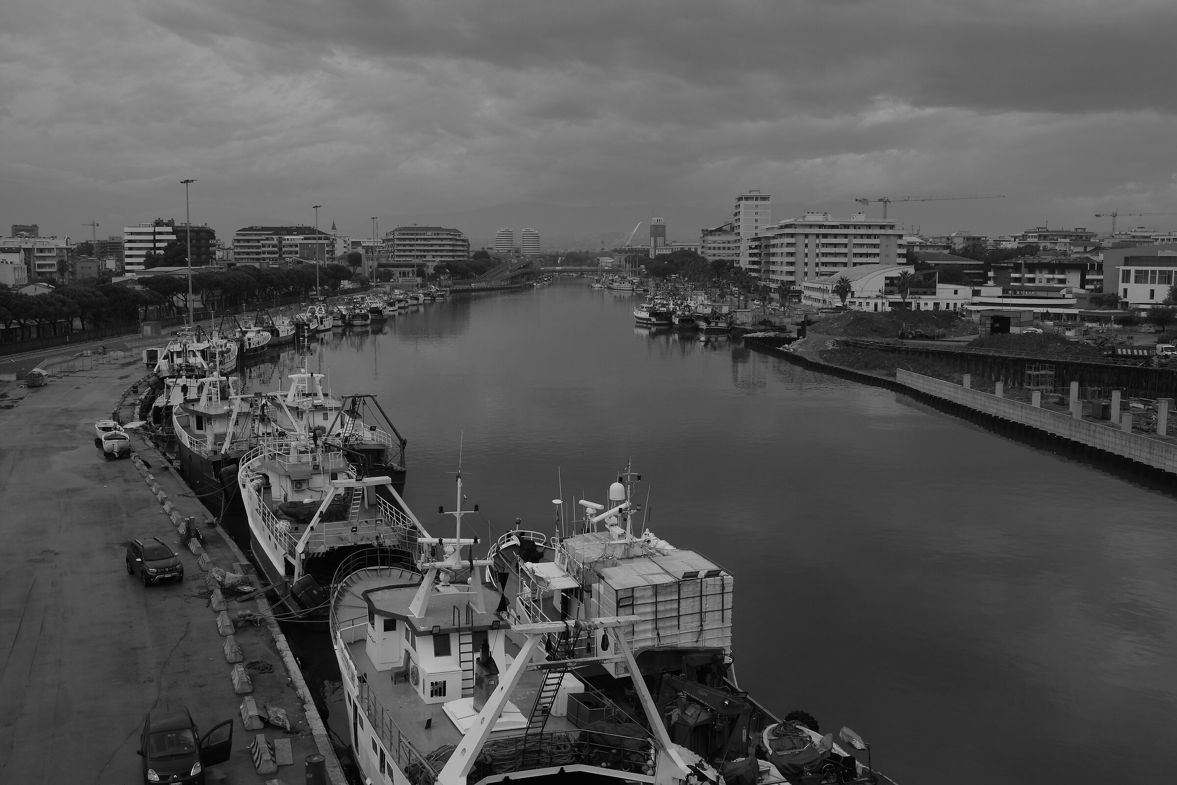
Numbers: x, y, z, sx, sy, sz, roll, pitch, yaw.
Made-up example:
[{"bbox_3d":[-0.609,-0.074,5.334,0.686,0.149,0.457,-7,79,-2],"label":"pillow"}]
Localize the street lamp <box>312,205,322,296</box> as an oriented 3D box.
[{"bbox_3d":[-93.145,-48.172,392.977,3.200,30.800,2.800,-2,7,-17],"label":"street lamp"}]

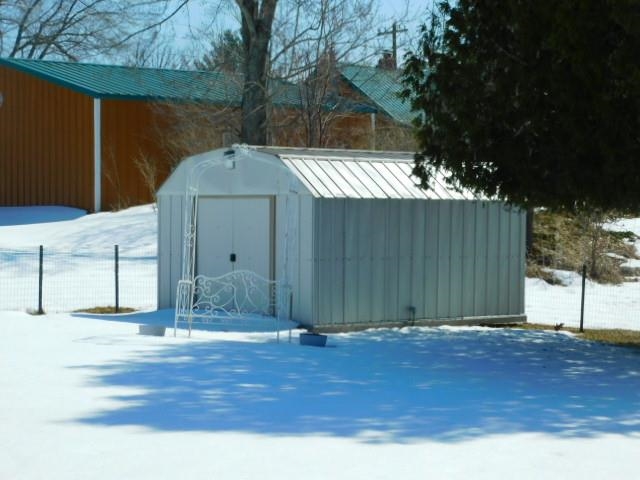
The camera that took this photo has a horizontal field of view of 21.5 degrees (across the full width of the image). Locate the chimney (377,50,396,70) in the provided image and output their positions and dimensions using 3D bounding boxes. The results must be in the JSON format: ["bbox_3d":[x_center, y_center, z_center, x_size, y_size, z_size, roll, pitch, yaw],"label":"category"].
[{"bbox_3d":[2.788,-7.426,70.000,0.550,0.950,0.550,-1,2,-44],"label":"chimney"}]

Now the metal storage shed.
[{"bbox_3d":[0.330,-0.095,22.879,4.072,2.299,3.070,-1,2,-44],"label":"metal storage shed"}]

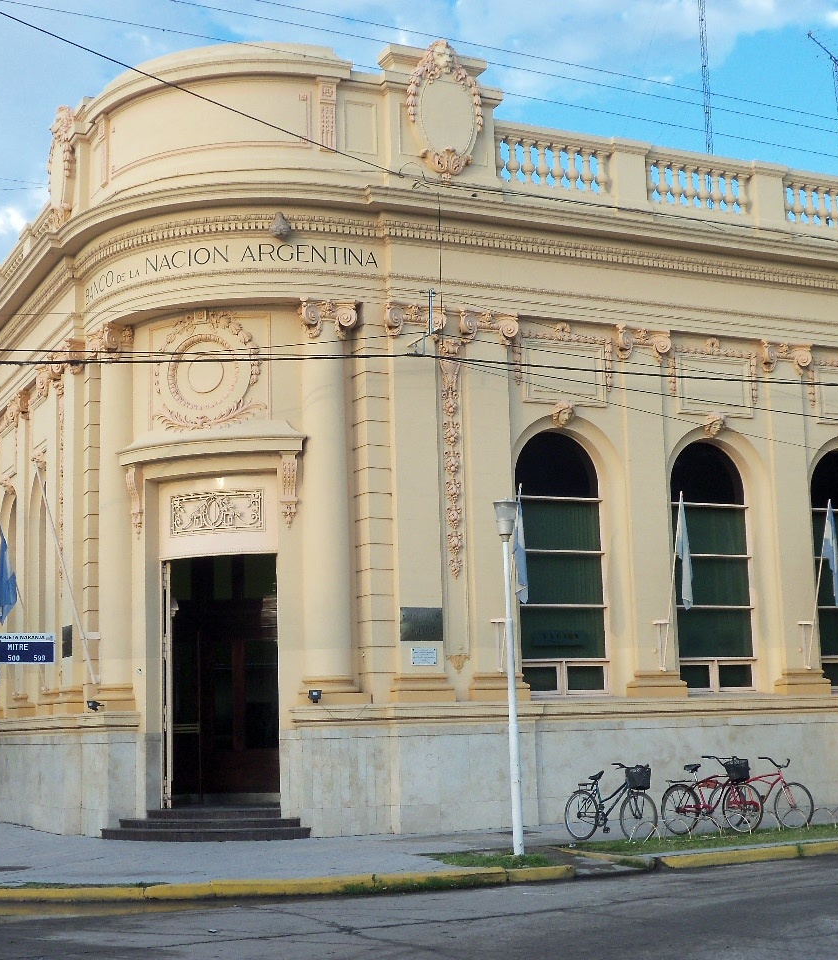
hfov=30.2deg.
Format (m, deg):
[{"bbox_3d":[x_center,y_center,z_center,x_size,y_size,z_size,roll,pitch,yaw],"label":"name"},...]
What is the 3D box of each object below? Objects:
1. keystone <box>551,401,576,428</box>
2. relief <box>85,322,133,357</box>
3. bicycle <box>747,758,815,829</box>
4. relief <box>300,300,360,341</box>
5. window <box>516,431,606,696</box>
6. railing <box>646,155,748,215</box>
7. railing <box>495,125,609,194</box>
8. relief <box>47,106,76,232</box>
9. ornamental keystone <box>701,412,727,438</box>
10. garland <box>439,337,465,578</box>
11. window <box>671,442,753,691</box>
[{"bbox_3d":[2.396,-1.082,25.671,0.440,0.460,0.300,3,-10,-26],"label":"keystone"},{"bbox_3d":[-5.154,-2.189,25.922,0.450,0.600,0.920,5,-11,-36],"label":"relief"},{"bbox_3d":[4.980,4.589,22.846,1.780,1.040,0.650,-8,-11,36],"label":"bicycle"},{"bbox_3d":[-1.426,-2.508,24.559,0.920,0.600,0.450,1,-9,-16],"label":"relief"},{"bbox_3d":[2.324,1.357,25.479,1.590,4.340,0.280,3,-10,-26],"label":"window"},{"bbox_3d":[4.975,-5.261,27.681,2.120,0.880,0.300,3,-10,-26],"label":"railing"},{"bbox_3d":[2.292,-5.409,26.368,2.150,0.930,0.300,3,-10,-26],"label":"railing"},{"bbox_3d":[-6.397,-5.481,27.680,0.400,2.470,1.380,3,-10,-26],"label":"relief"},{"bbox_3d":[5.117,-0.944,26.891,0.400,0.420,0.270,3,-10,-26],"label":"ornamental keystone"},{"bbox_3d":[0.572,-0.370,24.591,0.460,3.850,0.200,3,-10,-26],"label":"garland"},{"bbox_3d":[5.073,1.468,26.830,1.560,4.330,0.280,3,-10,-26],"label":"window"}]

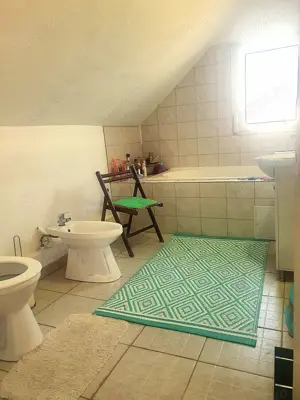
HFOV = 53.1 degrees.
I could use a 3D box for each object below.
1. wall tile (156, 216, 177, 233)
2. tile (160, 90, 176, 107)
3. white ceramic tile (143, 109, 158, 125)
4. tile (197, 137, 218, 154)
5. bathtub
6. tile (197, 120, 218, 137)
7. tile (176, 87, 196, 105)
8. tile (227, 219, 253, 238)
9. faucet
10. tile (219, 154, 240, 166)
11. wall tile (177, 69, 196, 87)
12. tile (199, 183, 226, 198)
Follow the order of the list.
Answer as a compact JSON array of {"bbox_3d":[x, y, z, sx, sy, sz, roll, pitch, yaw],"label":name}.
[{"bbox_3d":[0.171,0.260,3.147,0.250,0.191,0.010,1,13,24],"label":"wall tile"},{"bbox_3d":[0.204,-1.267,3.743,0.250,0.202,0.010,1,13,23],"label":"tile"},{"bbox_3d":[-0.014,-1.055,3.843,0.251,0.196,0.010,1,11,24],"label":"white ceramic tile"},{"bbox_3d":[0.696,-0.653,3.610,0.249,0.202,0.010,1,11,24],"label":"tile"},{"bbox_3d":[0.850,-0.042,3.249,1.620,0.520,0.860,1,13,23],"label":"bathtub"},{"bbox_3d":[0.686,-0.849,3.579,0.250,0.201,0.010,1,13,24],"label":"tile"},{"bbox_3d":[0.435,-1.263,3.644,0.250,0.202,0.010,1,13,23],"label":"tile"},{"bbox_3d":[0.854,0.272,2.837,0.248,0.190,0.010,1,12,24],"label":"tile"},{"bbox_3d":[-0.665,0.147,2.338,0.122,0.103,0.048,1,13,23],"label":"faucet"},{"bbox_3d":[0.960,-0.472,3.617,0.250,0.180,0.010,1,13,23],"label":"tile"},{"bbox_3d":[0.418,-1.459,3.606,0.248,0.200,0.010,1,12,24],"label":"wall tile"},{"bbox_3d":[0.601,-0.097,2.871,0.250,0.151,0.010,1,13,24],"label":"tile"}]

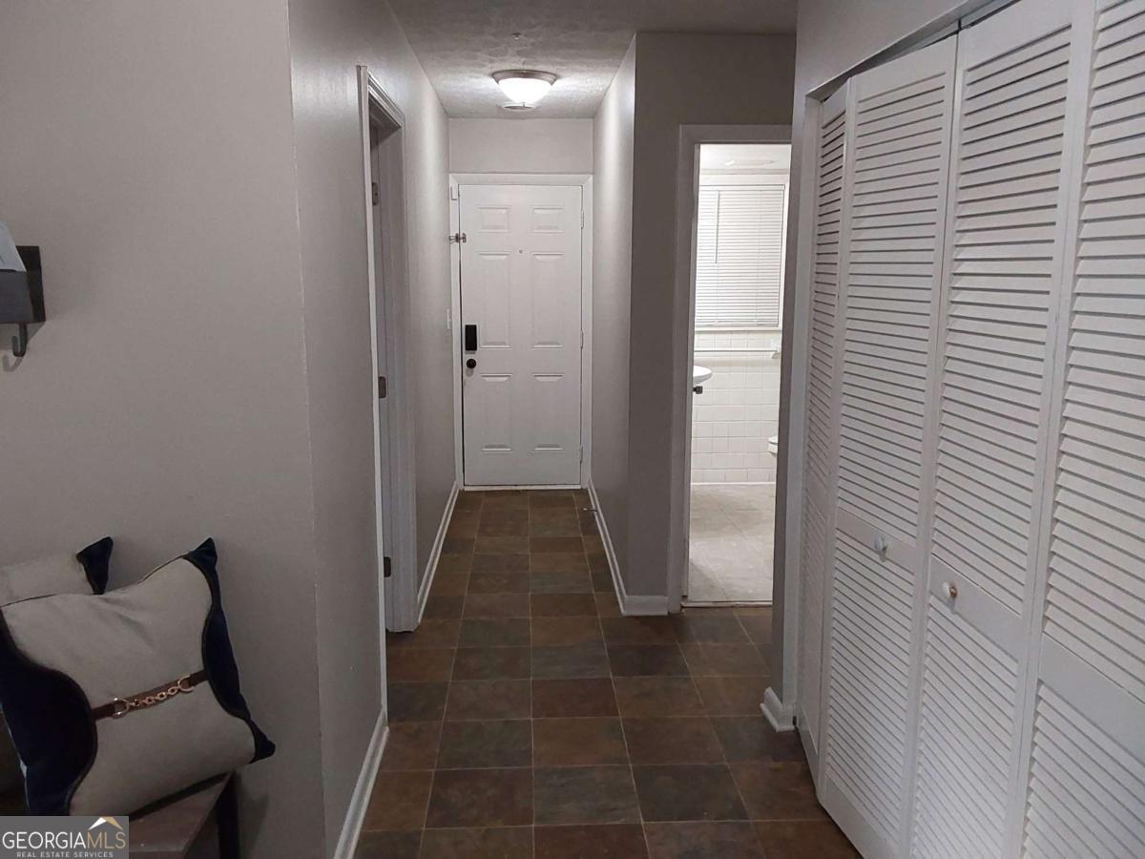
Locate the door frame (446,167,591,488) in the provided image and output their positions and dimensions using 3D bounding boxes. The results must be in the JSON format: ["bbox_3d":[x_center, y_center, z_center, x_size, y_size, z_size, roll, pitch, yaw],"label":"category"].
[{"bbox_3d":[-0.337,-0.625,6.247,0.925,2.105,0.120,0,10,-3],"label":"door frame"}]

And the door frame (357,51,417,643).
[{"bbox_3d":[-0.705,-0.119,3.397,0.130,2.110,0.920,0,10,-3],"label":"door frame"}]

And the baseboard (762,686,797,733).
[{"bbox_3d":[0.710,0.955,3.187,0.075,0.082,0.210,0,10,-3],"label":"baseboard"}]

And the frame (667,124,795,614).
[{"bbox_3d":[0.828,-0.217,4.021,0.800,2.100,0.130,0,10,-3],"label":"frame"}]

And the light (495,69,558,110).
[{"bbox_3d":[-0.238,-1.675,4.591,0.310,0.145,0.310,0,10,-3],"label":"light"}]

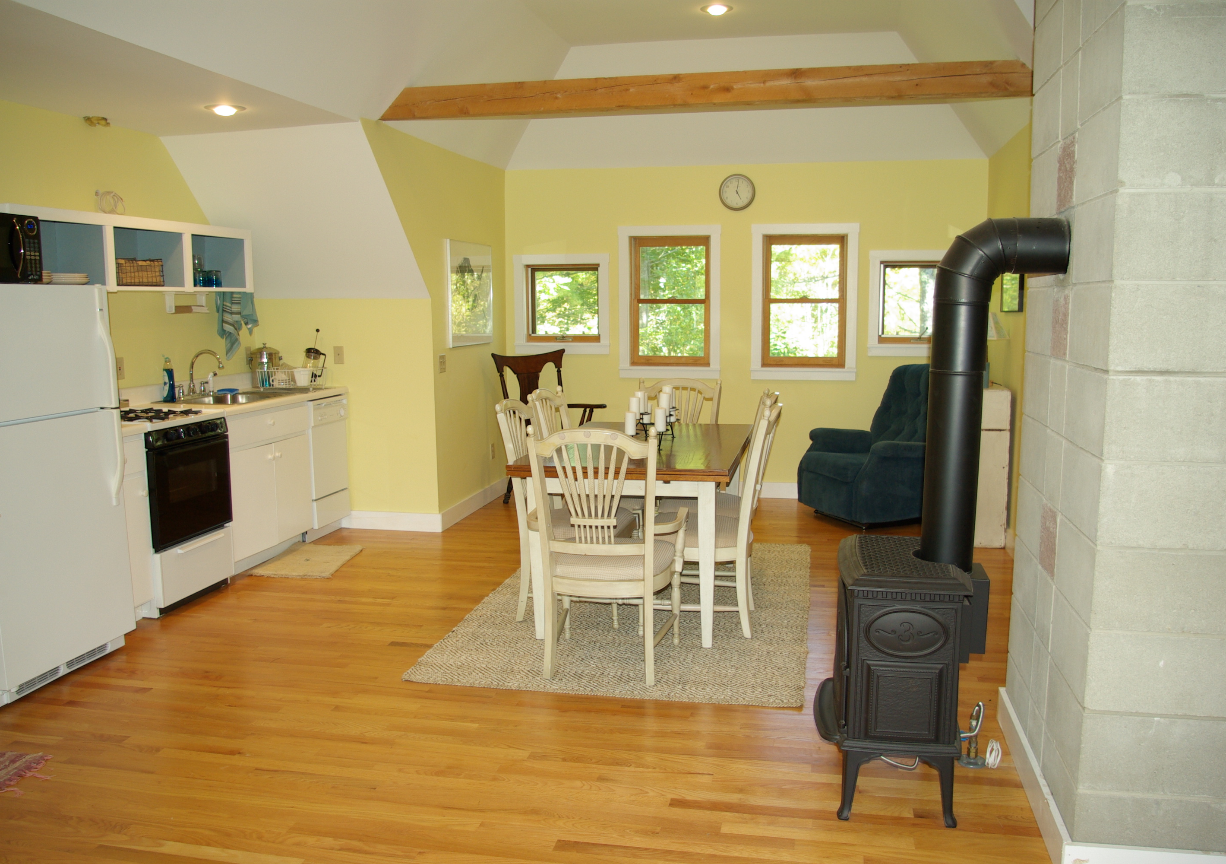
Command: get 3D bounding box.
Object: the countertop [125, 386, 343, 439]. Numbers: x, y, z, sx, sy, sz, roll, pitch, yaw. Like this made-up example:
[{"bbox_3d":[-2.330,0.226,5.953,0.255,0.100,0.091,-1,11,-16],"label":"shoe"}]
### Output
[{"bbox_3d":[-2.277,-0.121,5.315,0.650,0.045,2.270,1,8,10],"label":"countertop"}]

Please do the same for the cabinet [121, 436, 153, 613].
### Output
[{"bbox_3d":[-2.438,0.460,4.418,0.600,0.870,0.300,1,8,10],"label":"cabinet"}]

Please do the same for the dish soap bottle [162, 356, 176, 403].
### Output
[{"bbox_3d":[-2.403,-0.285,5.252,0.070,0.245,0.050,4,9,27],"label":"dish soap bottle"}]

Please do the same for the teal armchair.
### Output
[{"bbox_3d":[1.786,0.064,6.435,0.860,1.030,0.790,-4,8,-22],"label":"teal armchair"}]

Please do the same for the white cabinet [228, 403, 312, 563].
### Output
[{"bbox_3d":[-2.163,0.287,5.446,0.620,0.845,0.800,1,8,12],"label":"white cabinet"}]

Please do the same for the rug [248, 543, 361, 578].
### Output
[{"bbox_3d":[-1.713,0.720,5.534,0.460,0.012,0.650,0,8,4],"label":"rug"}]

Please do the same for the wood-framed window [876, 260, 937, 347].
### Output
[{"bbox_3d":[2.193,-0.919,6.926,0.570,0.585,0.080,1,8,9],"label":"wood-framed window"}]

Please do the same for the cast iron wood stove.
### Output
[{"bbox_3d":[0.933,0.237,2.845,0.655,1.680,0.540,1,8,10],"label":"cast iron wood stove"}]

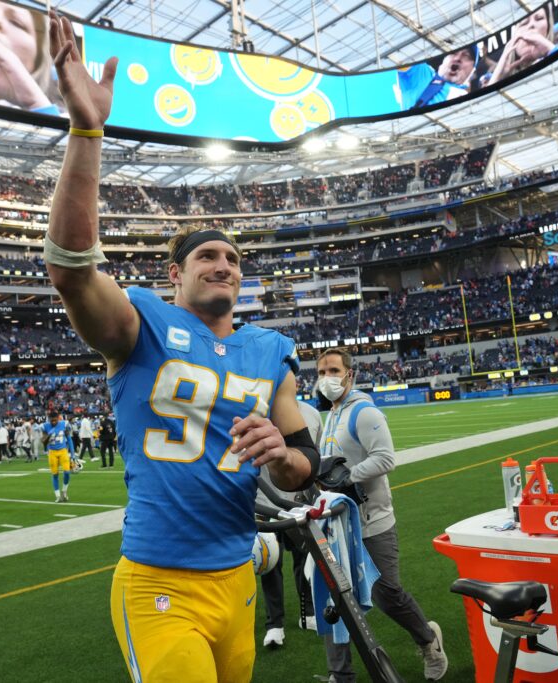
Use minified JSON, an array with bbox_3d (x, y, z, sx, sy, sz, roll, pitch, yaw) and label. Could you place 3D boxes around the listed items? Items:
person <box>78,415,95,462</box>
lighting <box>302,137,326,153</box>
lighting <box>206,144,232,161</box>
[{"bbox_3d":[-7.246,3.640,25.716,0.720,1.760,0.550,-3,-5,-15],"label":"person"},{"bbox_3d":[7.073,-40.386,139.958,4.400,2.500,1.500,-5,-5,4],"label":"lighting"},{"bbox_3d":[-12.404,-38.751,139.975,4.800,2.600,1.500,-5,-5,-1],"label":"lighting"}]

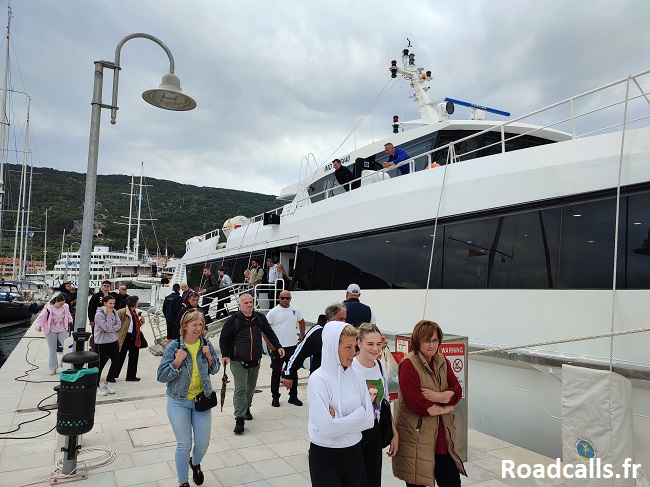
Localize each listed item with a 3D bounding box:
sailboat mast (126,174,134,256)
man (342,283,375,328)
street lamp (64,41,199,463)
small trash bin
[{"bbox_3d":[-31.276,-4.476,75.553,0.330,13.477,0.330,4,-5,-29],"label":"sailboat mast"},{"bbox_3d":[0.502,1.617,7.420,0.540,1.880,0.360,2,-5,-12],"label":"man"},{"bbox_3d":[-2.032,-0.037,5.071,1.130,4.660,0.620,5,-6,-33],"label":"street lamp"},{"bbox_3d":[-2.354,1.410,4.456,0.355,0.739,0.370,4,-5,-29],"label":"small trash bin"}]

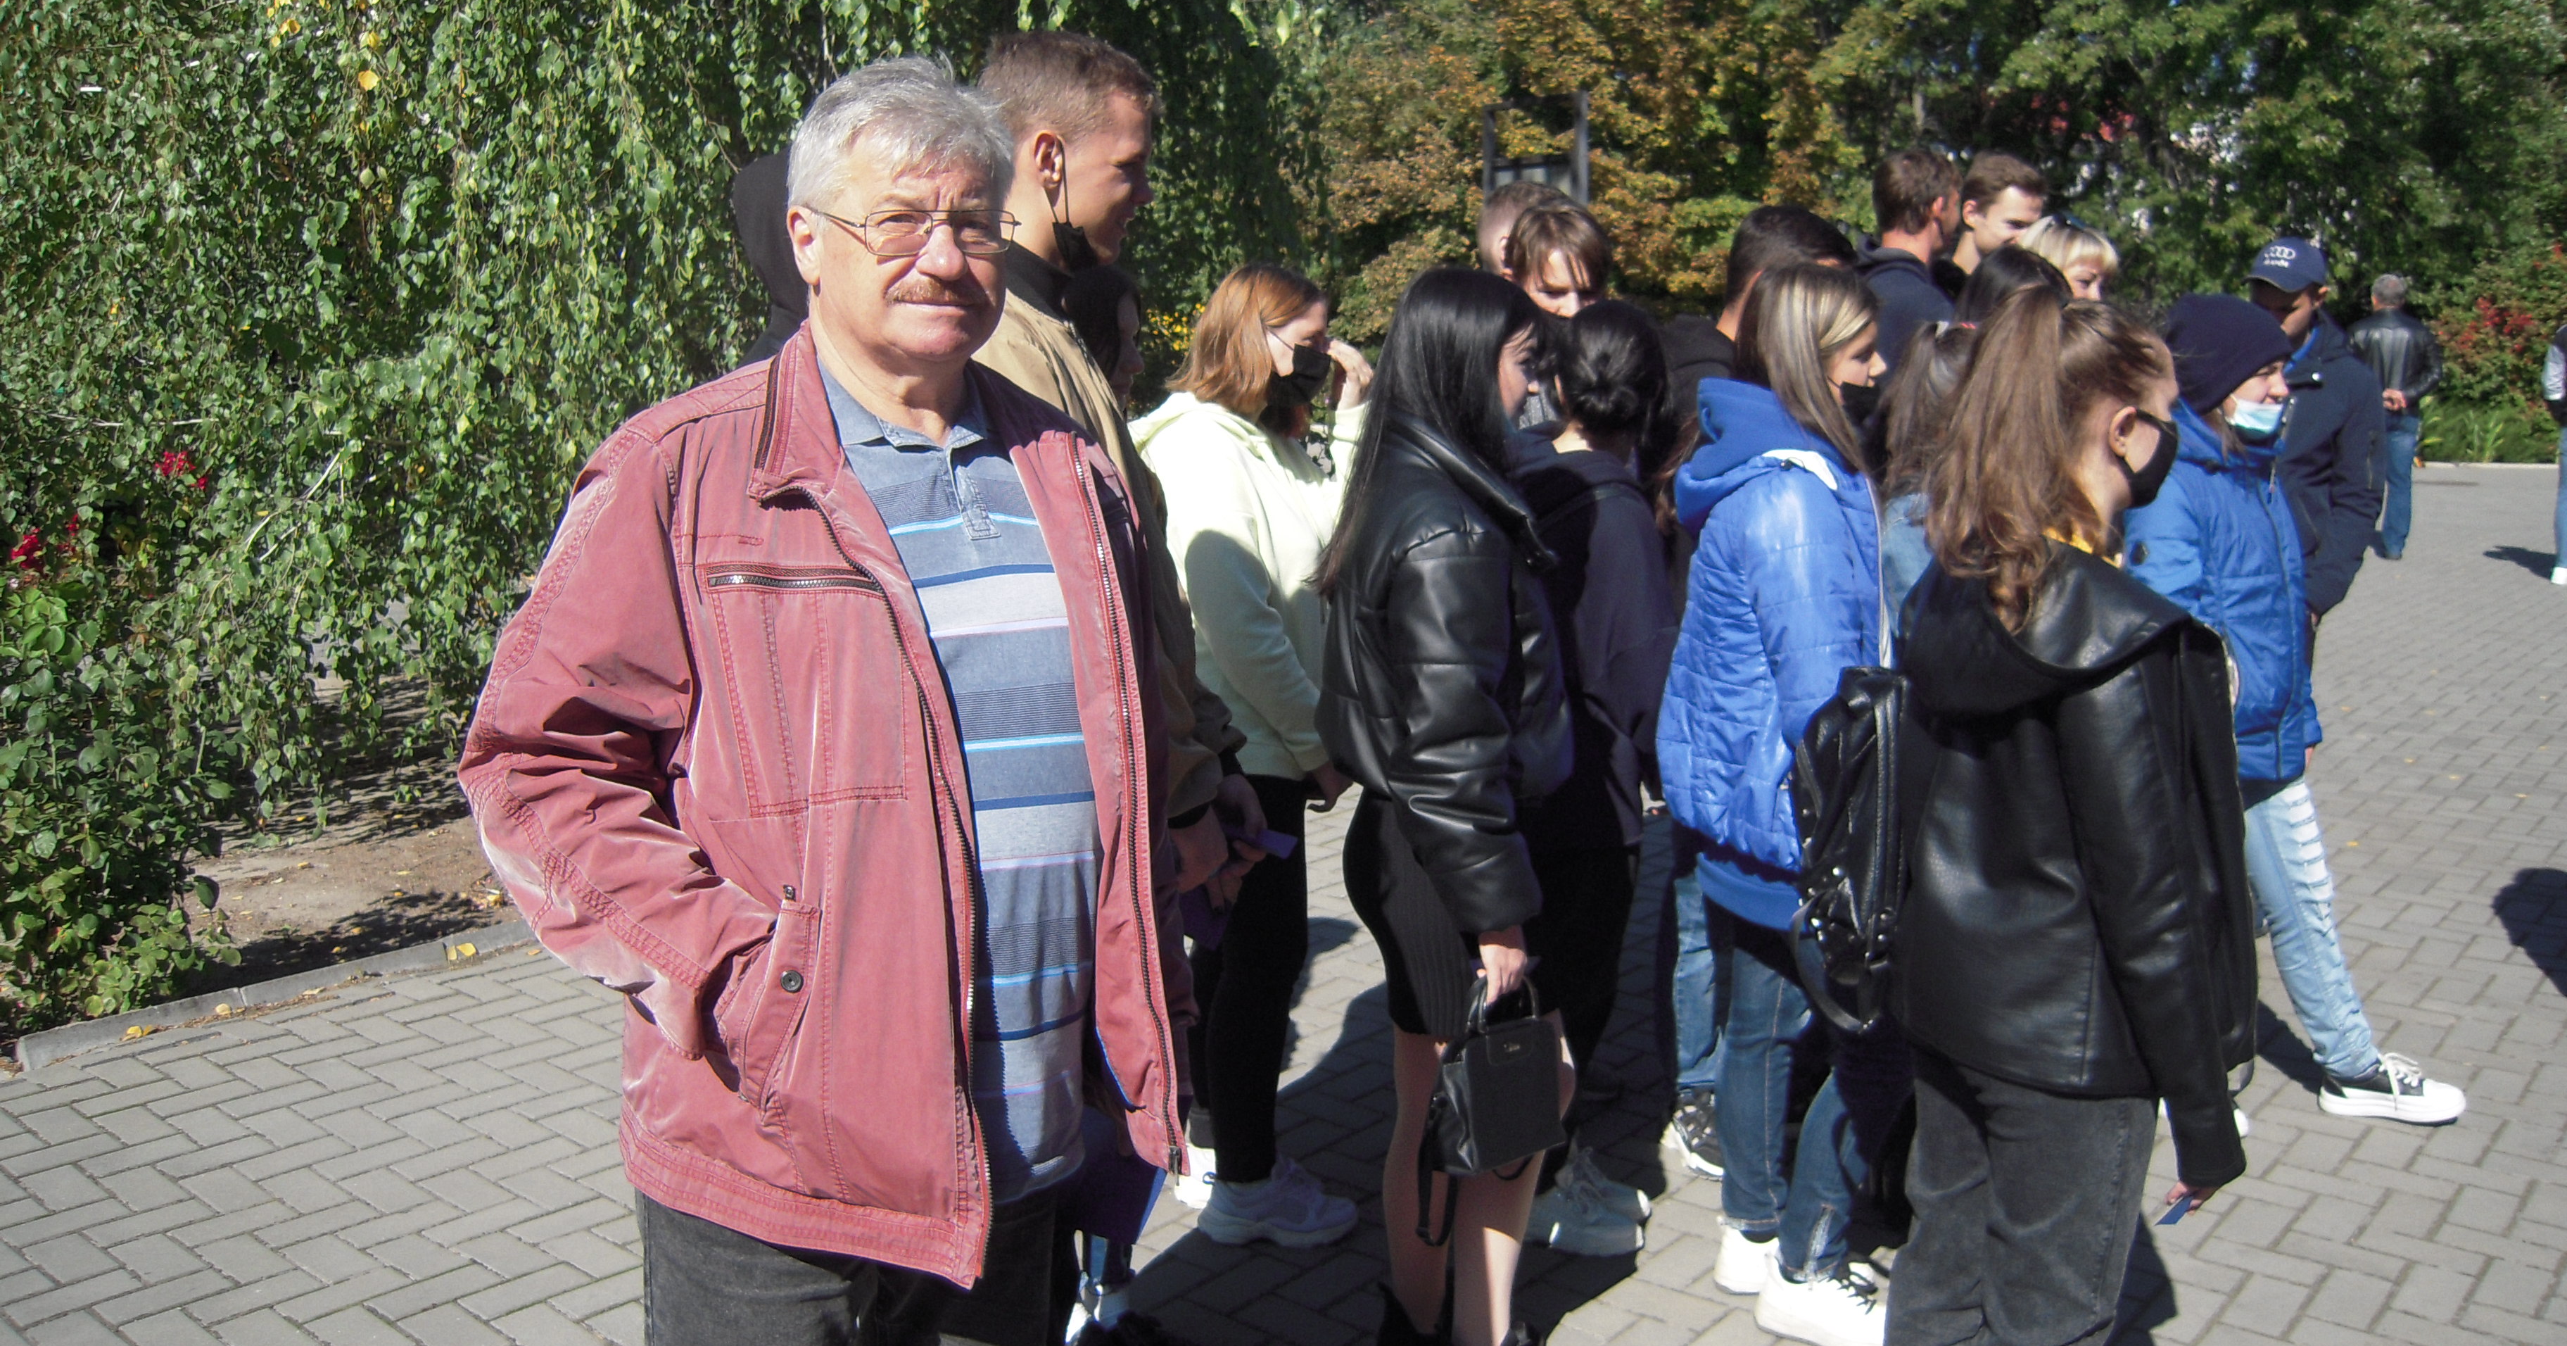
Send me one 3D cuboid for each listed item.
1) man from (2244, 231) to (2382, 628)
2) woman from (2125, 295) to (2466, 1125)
[{"bbox_3d":[2.513,-0.202,5.195,0.380,1.742,0.520,-6,12,-32],"label":"man"},{"bbox_3d":[1.913,0.084,3.997,0.580,1.599,0.500,7,12,31],"label":"woman"}]

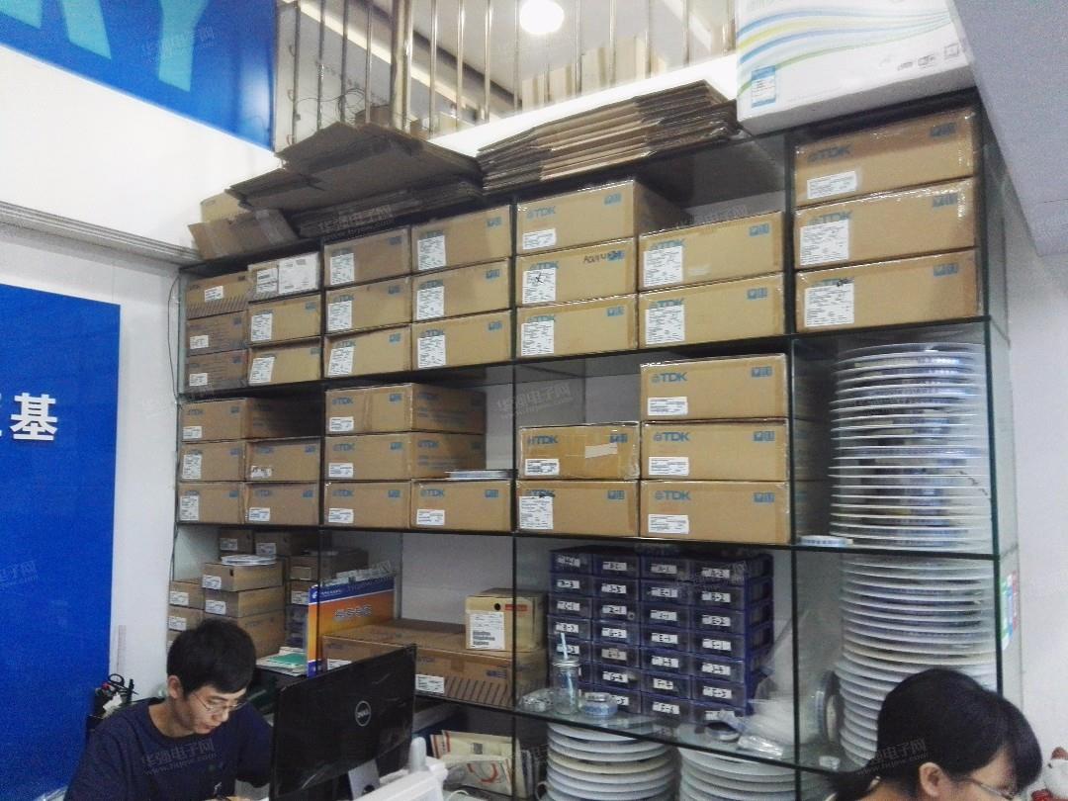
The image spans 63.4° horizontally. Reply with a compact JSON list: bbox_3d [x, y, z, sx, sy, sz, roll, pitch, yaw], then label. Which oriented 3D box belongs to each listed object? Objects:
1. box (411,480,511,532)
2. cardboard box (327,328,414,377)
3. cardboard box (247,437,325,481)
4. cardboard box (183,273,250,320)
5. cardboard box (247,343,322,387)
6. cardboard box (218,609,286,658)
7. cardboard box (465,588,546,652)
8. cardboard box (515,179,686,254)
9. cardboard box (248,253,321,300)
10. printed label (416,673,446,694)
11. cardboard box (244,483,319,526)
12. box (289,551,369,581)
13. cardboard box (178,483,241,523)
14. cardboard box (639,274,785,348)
[{"bbox_3d":[-0.106,0.301,2.528,0.353,0.137,0.353,-4,-6,34],"label":"box"},{"bbox_3d":[-0.406,-0.132,2.763,0.355,0.136,0.353,-3,-5,34],"label":"cardboard box"},{"bbox_3d":[-0.713,0.205,2.948,0.355,0.136,0.353,-3,-5,34],"label":"cardboard box"},{"bbox_3d":[-1.015,-0.358,3.200,0.346,0.137,0.353,-4,-6,34],"label":"cardboard box"},{"bbox_3d":[-0.723,-0.110,2.977,0.355,0.128,0.353,-3,-5,34],"label":"cardboard box"},{"bbox_3d":[-1.003,0.802,3.006,0.187,0.136,0.198,-4,-6,34],"label":"cardboard box"},{"bbox_3d":[-0.059,0.628,2.489,0.202,0.143,0.206,-2,-4,19],"label":"cardboard box"},{"bbox_3d":[0.201,-0.458,2.373,0.355,0.136,0.353,-3,-5,34],"label":"cardboard box"},{"bbox_3d":[-0.731,-0.392,3.002,0.355,0.133,0.353,-3,-5,34],"label":"cardboard box"},{"bbox_3d":[-0.288,0.787,2.398,0.105,0.042,0.002,-4,-6,34],"label":"printed label"},{"bbox_3d":[-0.717,0.348,2.947,0.353,0.137,0.353,-4,-6,34],"label":"cardboard box"},{"bbox_3d":[-0.692,0.562,2.932,0.185,0.084,0.188,-2,-5,27],"label":"box"},{"bbox_3d":[-1.017,0.366,3.132,0.353,0.137,0.353,-4,-6,34],"label":"cardboard box"},{"bbox_3d":[0.505,-0.190,2.147,0.353,0.137,0.353,-4,-6,34],"label":"cardboard box"}]

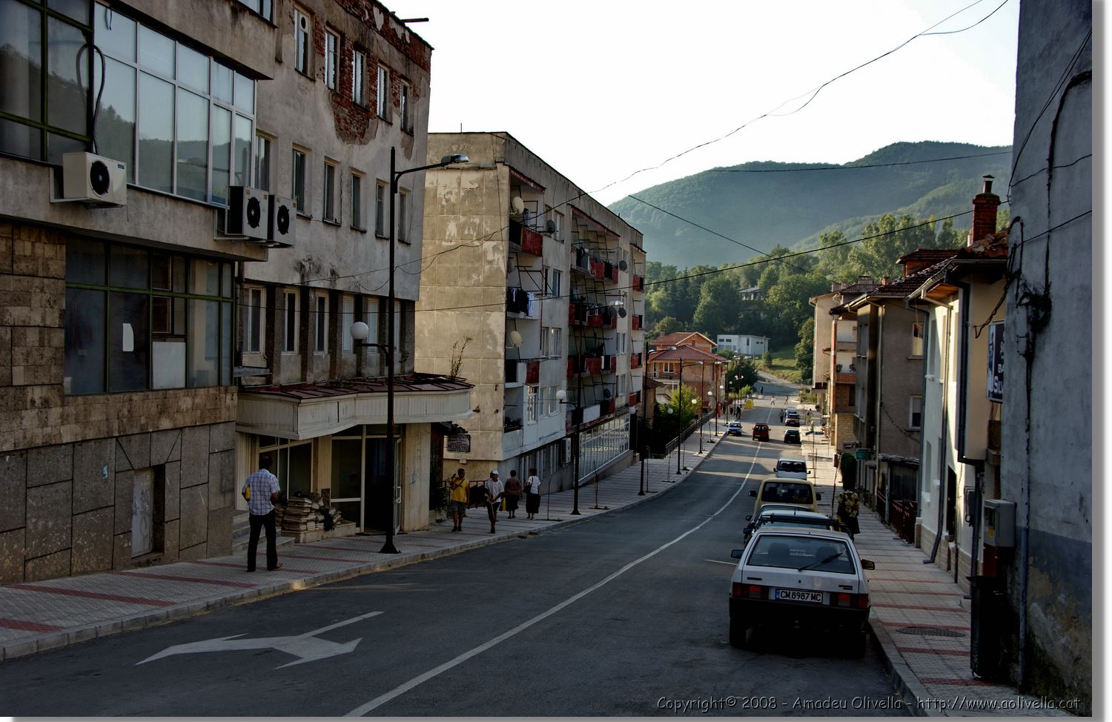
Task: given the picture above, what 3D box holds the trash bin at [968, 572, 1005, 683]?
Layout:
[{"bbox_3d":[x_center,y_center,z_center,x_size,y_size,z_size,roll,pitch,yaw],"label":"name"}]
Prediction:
[{"bbox_3d":[4.404,2.729,12.300,0.370,1.010,0.440,1,1,11],"label":"trash bin"}]

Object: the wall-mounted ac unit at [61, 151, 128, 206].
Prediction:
[{"bbox_3d":[-5.723,-2.252,14.980,0.310,0.540,0.860,1,1,11],"label":"wall-mounted ac unit"}]

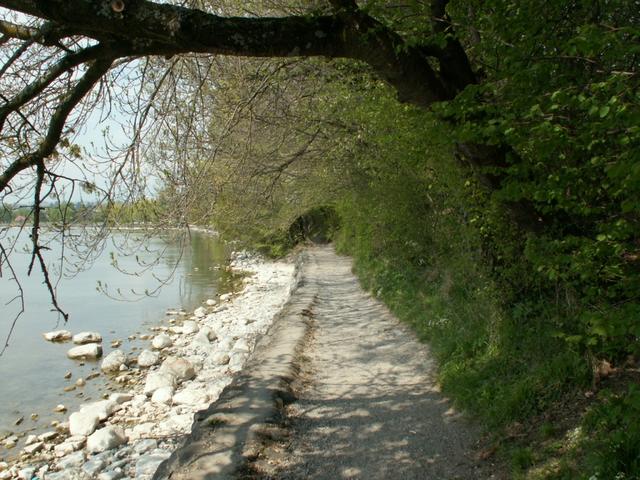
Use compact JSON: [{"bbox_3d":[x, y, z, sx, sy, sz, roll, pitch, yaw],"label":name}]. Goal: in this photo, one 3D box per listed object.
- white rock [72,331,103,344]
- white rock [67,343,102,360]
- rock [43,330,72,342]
[{"bbox_3d":[-4.655,1.975,13.002,0.555,0.227,0.380,0,2,-16],"label":"white rock"},{"bbox_3d":[-4.195,2.000,11.603,0.595,0.255,0.420,0,2,-16],"label":"white rock"},{"bbox_3d":[-5.352,1.975,13.265,0.547,0.215,0.360,0,2,-16],"label":"rock"}]

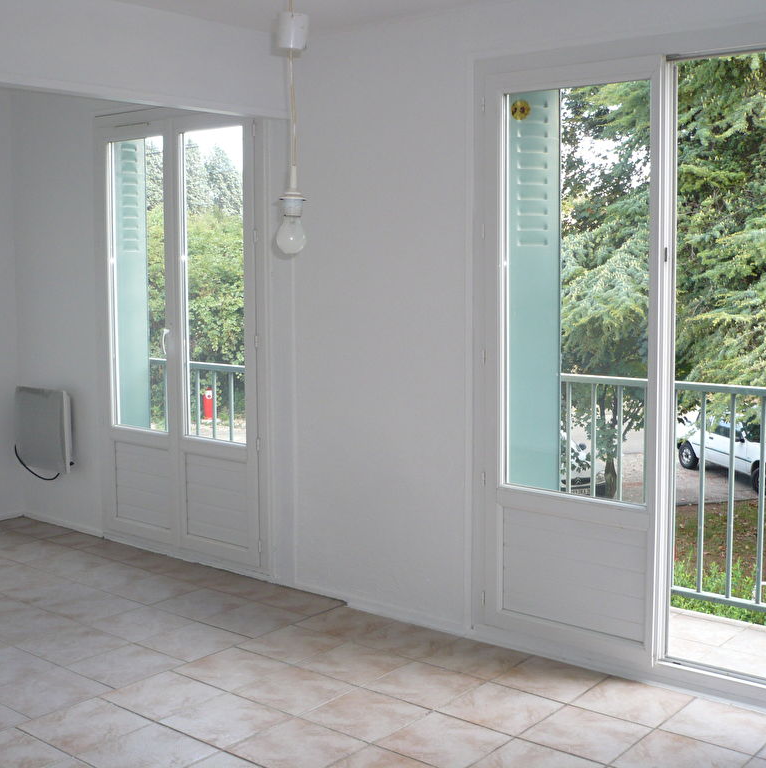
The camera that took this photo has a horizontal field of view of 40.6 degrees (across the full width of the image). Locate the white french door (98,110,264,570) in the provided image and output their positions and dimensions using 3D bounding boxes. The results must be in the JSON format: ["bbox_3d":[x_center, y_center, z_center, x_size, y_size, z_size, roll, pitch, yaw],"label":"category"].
[{"bbox_3d":[-1.057,-0.239,5.301,1.223,2.215,0.078,5,8,39],"label":"white french door"}]

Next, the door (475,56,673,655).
[{"bbox_3d":[0.686,-0.080,3.877,0.754,2.146,0.073,5,8,39],"label":"door"}]

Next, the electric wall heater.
[{"bbox_3d":[-1.976,0.258,6.051,0.472,0.463,0.070,5,8,39],"label":"electric wall heater"}]

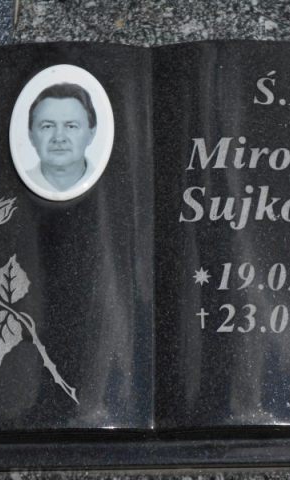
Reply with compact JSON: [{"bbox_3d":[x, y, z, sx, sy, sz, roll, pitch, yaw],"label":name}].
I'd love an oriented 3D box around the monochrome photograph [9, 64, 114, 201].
[{"bbox_3d":[-0.080,-0.103,1.170,0.100,0.010,0.139,-1,71,0],"label":"monochrome photograph"}]

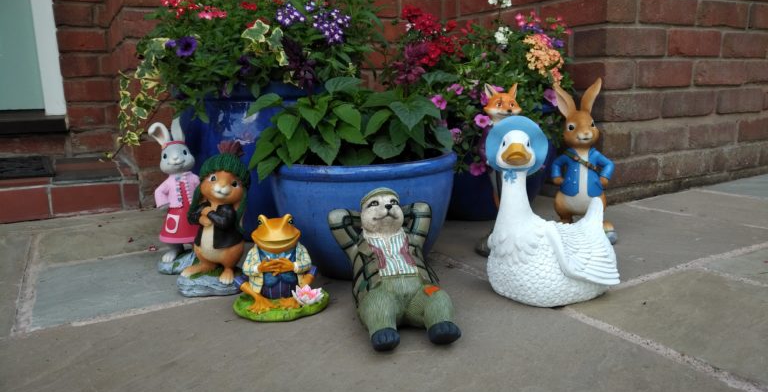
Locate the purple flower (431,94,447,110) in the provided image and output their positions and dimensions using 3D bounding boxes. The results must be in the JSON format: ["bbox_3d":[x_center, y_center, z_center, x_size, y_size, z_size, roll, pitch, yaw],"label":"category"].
[{"bbox_3d":[0.110,-0.189,1.075,0.033,0.033,0.020,2,1,15],"label":"purple flower"}]

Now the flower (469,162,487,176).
[{"bbox_3d":[0.193,-0.055,1.100,0.036,0.028,0.024,0,12,5],"label":"flower"}]

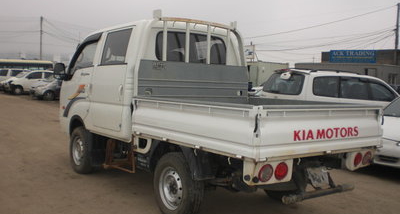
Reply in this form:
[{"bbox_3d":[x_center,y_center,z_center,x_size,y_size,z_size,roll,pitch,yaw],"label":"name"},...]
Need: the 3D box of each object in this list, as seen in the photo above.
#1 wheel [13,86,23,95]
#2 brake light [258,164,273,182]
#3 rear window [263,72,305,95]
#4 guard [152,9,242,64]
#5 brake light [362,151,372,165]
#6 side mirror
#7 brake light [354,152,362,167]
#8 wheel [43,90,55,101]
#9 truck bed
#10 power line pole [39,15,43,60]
[{"bbox_3d":[-10.967,-0.974,25.000,0.620,0.620,0.200,0,3,-36],"label":"wheel"},{"bbox_3d":[0.503,0.511,3.222,0.145,0.145,0.050,0,3,-37],"label":"brake light"},{"bbox_3d":[1.883,-0.509,9.360,0.100,0.460,1.300,24,-6,-29],"label":"rear window"},{"bbox_3d":[-0.016,-0.838,5.174,1.460,0.600,0.090,0,3,-36],"label":"guard"},{"bbox_3d":[1.641,0.508,4.078,0.145,0.145,0.050,0,3,-36],"label":"brake light"},{"bbox_3d":[-2.205,-0.556,6.533,0.180,0.240,0.110,0,3,-36],"label":"side mirror"},{"bbox_3d":[1.501,0.499,3.976,0.145,0.145,0.050,0,3,-37],"label":"brake light"},{"bbox_3d":[-8.589,-0.632,23.564,0.610,0.610,0.200,0,4,-37],"label":"wheel"},{"bbox_3d":[0.536,0.143,4.338,1.730,0.400,1.930,0,3,-37],"label":"truck bed"},{"bbox_3d":[-19.997,-6.654,52.238,0.300,9.330,0.300,2,3,0],"label":"power line pole"}]

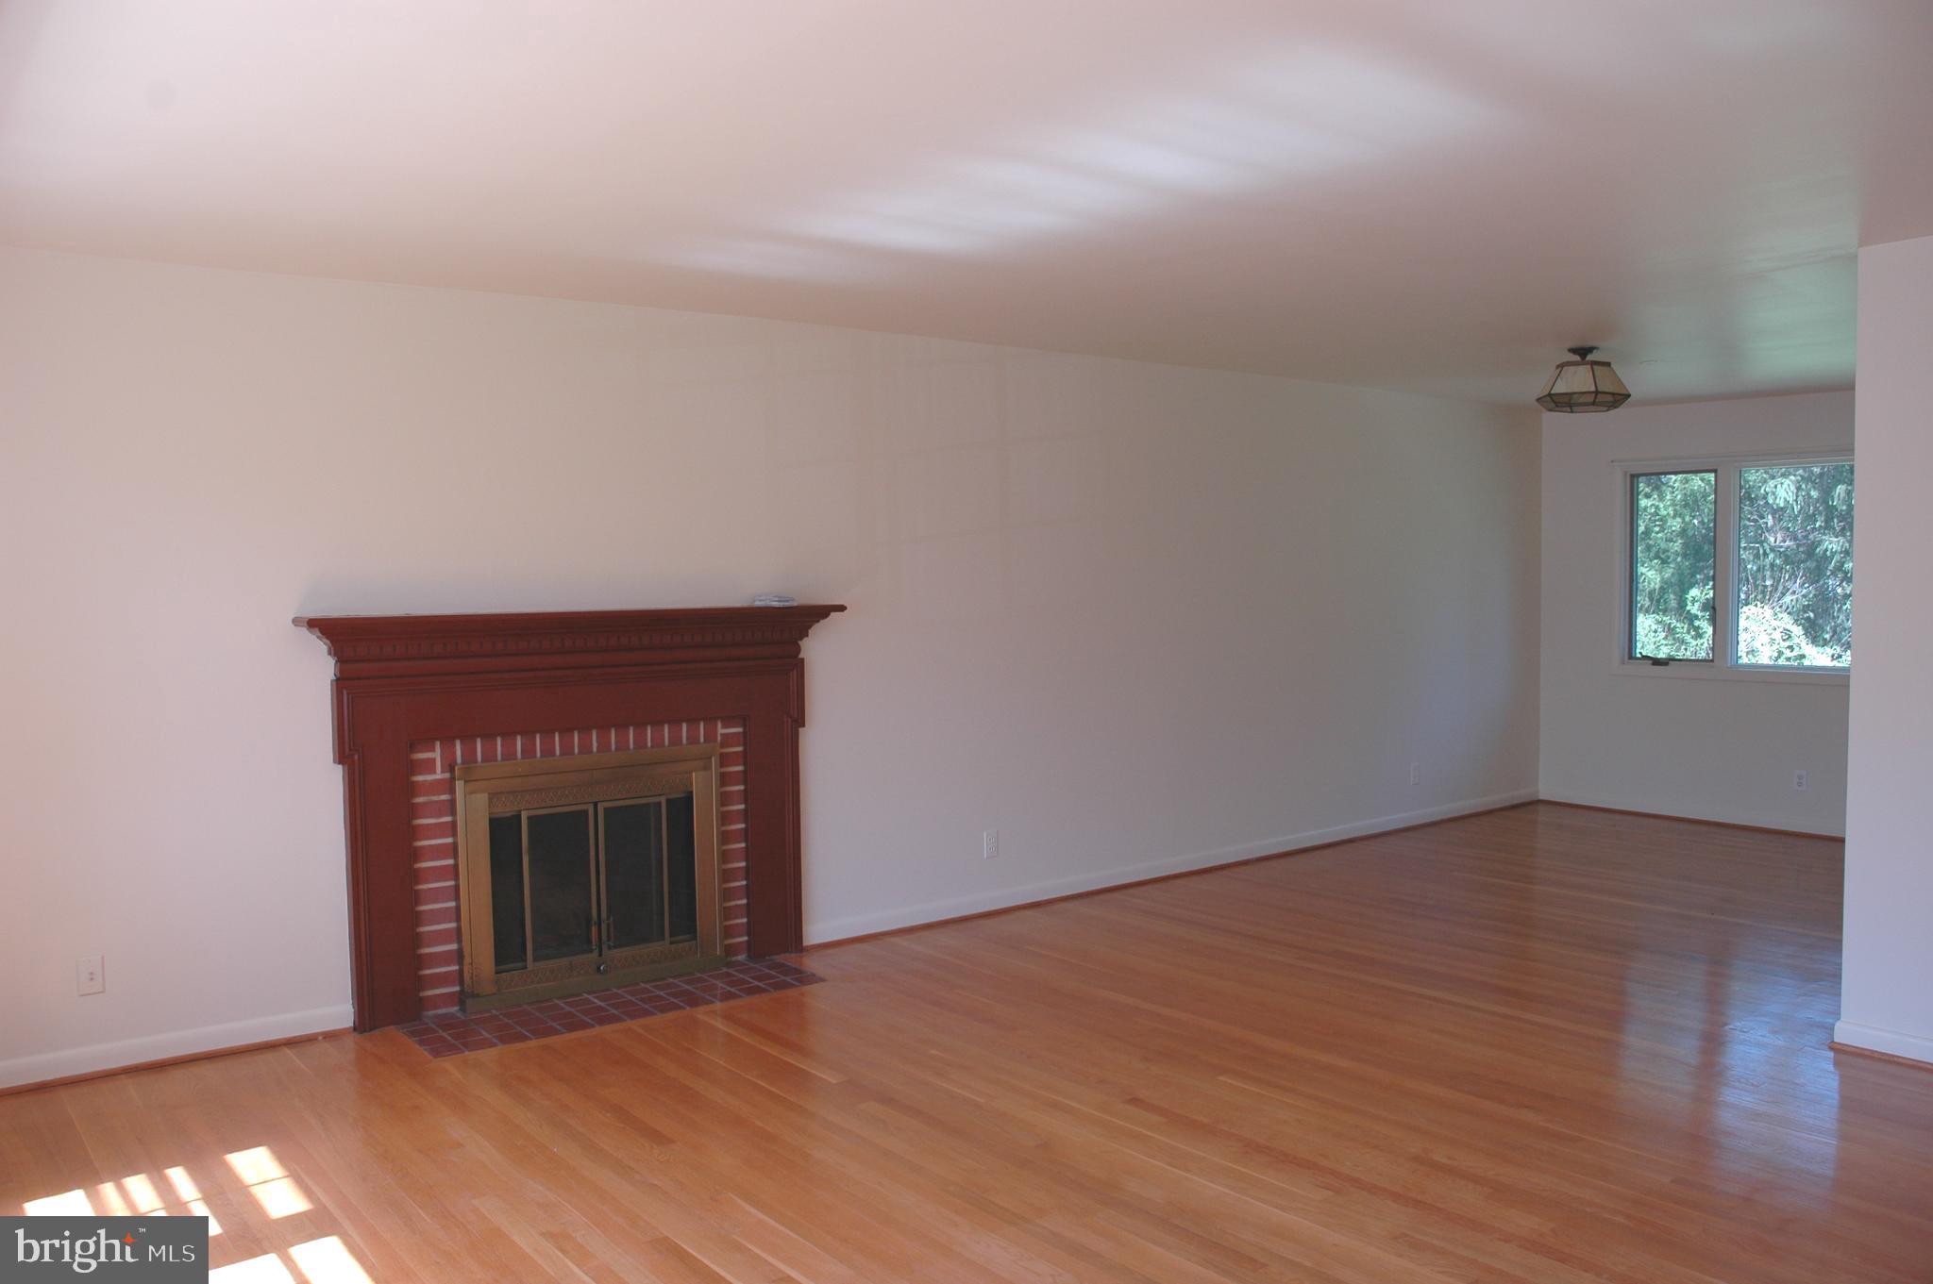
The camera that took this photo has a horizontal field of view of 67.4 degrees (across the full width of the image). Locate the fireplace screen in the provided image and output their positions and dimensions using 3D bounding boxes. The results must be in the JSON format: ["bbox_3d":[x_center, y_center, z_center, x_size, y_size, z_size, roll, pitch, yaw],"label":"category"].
[{"bbox_3d":[-1.315,0.807,5.120,0.948,0.815,0.077,-3,3,-36],"label":"fireplace screen"}]

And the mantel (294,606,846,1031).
[{"bbox_3d":[-1.272,0.559,5.035,1.888,1.332,0.222,-3,3,-36],"label":"mantel"}]

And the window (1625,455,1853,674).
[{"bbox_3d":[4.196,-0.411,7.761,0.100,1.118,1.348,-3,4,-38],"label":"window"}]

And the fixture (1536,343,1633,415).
[{"bbox_3d":[2.660,-1.133,6.246,0.407,0.272,0.395,0,3,23],"label":"fixture"}]

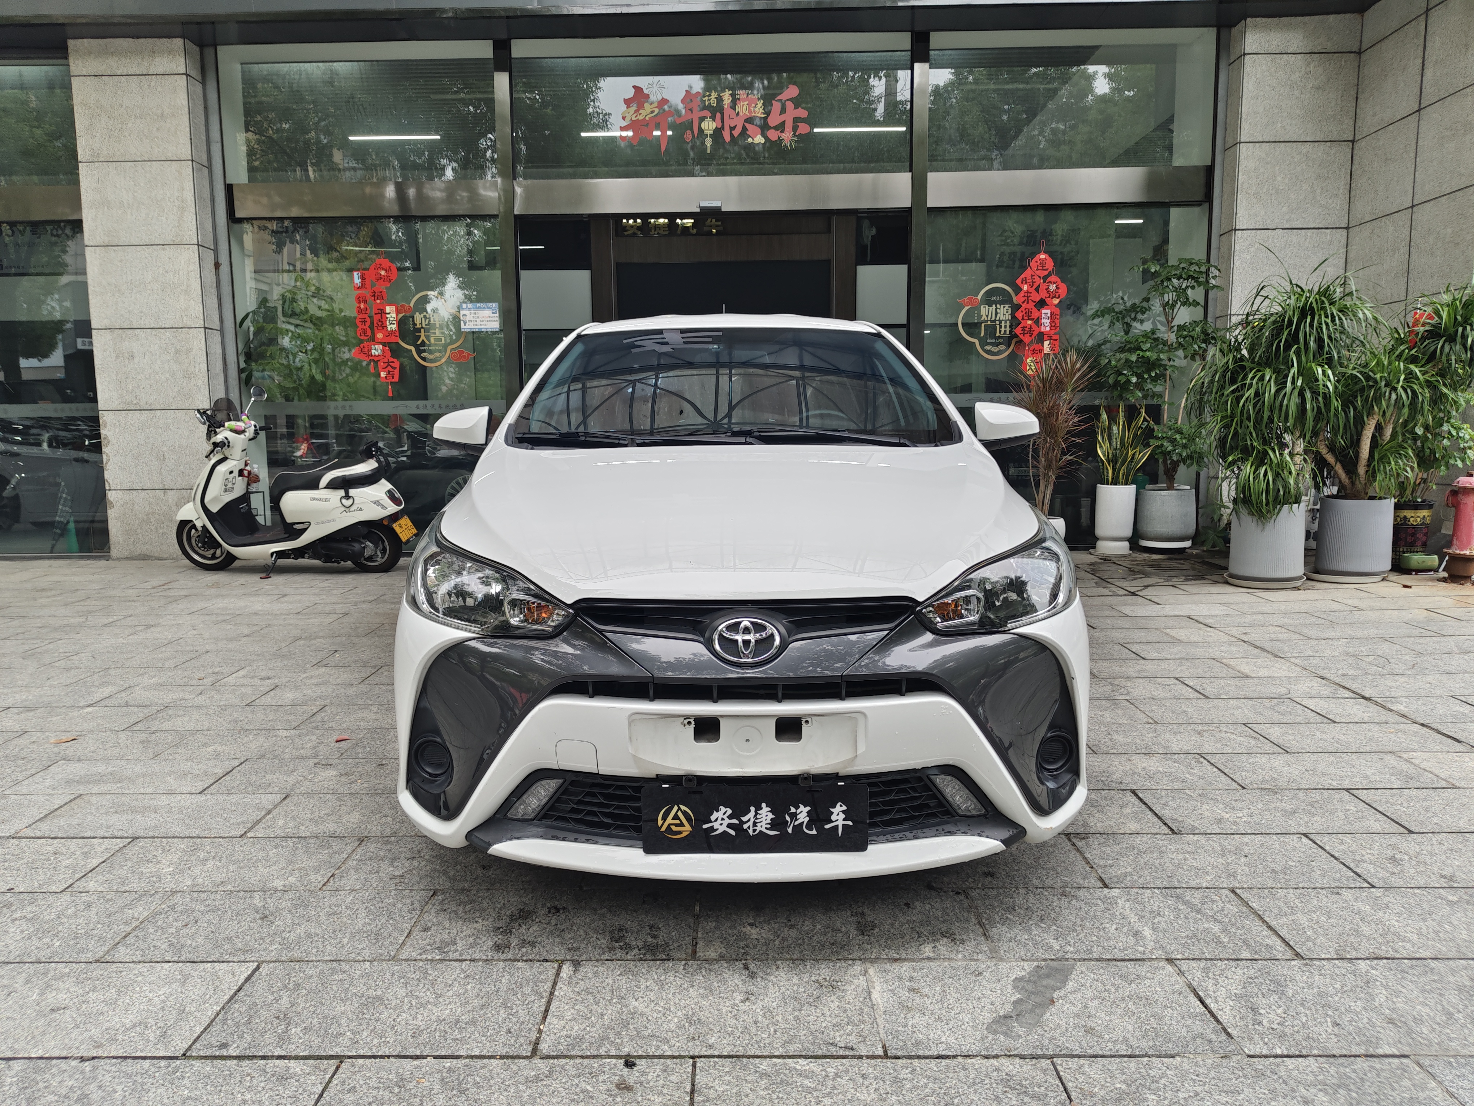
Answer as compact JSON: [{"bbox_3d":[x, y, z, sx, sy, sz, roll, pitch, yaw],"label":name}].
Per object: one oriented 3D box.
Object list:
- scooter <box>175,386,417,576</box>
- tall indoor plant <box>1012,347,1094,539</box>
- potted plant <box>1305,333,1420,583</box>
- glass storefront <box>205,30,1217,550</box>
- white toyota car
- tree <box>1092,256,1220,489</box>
[{"bbox_3d":[-3.103,-0.500,7.126,1.780,1.260,0.740,1,8,7],"label":"scooter"},{"bbox_3d":[2.325,-0.730,7.503,0.630,1.550,0.600,0,8,0],"label":"tall indoor plant"},{"bbox_3d":[4.096,-0.657,6.677,0.800,1.610,0.780,0,8,0],"label":"potted plant"},{"bbox_3d":[-0.142,-1.881,7.694,7.400,3.800,0.280,-1,8,-1],"label":"glass storefront"},{"bbox_3d":[-0.016,-0.201,4.041,1.750,1.480,4.160,-1,8,-1],"label":"white toyota car"},{"bbox_3d":[3.081,-1.322,7.512,0.970,1.720,0.850,0,8,0],"label":"tree"}]

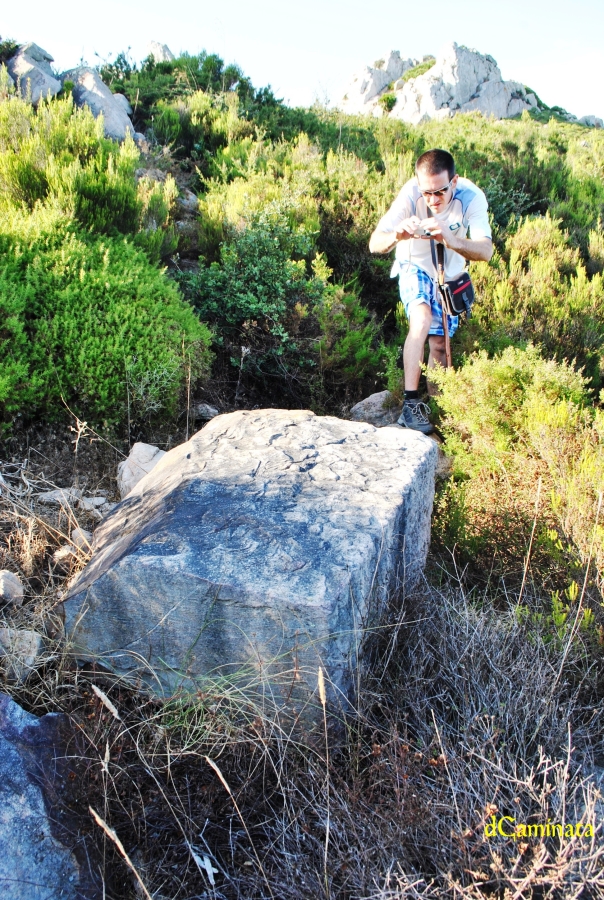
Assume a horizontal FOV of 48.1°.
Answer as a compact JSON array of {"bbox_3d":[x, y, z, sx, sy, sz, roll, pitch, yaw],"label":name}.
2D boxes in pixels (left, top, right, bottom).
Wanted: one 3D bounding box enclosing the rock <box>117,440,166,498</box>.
[{"bbox_3d":[-0.802,0.108,3.400,0.290,0.280,0.250,0,17,0],"label":"rock"}]

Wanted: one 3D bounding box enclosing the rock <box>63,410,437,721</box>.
[{"bbox_3d":[-0.070,0.366,2.740,0.980,0.520,1.200,9,27,22],"label":"rock"}]

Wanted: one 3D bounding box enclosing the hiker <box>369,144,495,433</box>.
[{"bbox_3d":[0.580,-0.640,3.080,0.570,1.330,0.720,2,17,8],"label":"hiker"}]

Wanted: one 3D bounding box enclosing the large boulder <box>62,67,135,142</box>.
[{"bbox_3d":[-2.395,-4.087,8.000,0.880,0.920,0.800,0,17,0],"label":"large boulder"}]

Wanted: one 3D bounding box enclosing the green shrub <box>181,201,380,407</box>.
[{"bbox_3d":[-0.137,-0.925,4.300,1.280,1.270,1.100,0,17,0],"label":"green shrub"}]

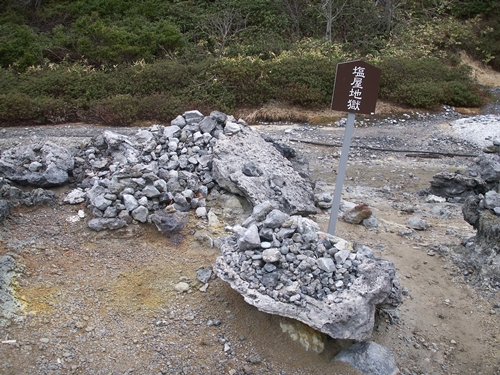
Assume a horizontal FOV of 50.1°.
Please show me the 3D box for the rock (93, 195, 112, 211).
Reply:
[{"bbox_3d":[-1.513,0.154,5.500,0.190,0.150,0.170,0,12,0],"label":"rock"}]

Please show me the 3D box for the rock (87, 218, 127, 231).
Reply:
[{"bbox_3d":[-1.472,0.381,5.500,0.390,0.115,0.180,0,12,0],"label":"rock"}]

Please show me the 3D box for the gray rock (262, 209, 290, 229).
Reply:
[{"bbox_3d":[0.202,0.237,4.080,0.200,0.135,0.160,0,12,0],"label":"gray rock"}]

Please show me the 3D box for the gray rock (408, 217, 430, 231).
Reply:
[{"bbox_3d":[1.626,0.349,5.150,0.210,0.100,0.165,0,12,0],"label":"gray rock"}]

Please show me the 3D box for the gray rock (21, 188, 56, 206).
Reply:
[{"bbox_3d":[-2.566,0.119,6.500,0.420,0.185,0.280,0,12,0],"label":"gray rock"}]

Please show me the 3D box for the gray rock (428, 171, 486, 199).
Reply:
[{"bbox_3d":[2.518,-0.030,6.500,0.610,0.270,0.420,0,12,0],"label":"gray rock"}]

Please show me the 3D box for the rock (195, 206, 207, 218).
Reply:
[{"bbox_3d":[-0.529,0.276,5.850,0.120,0.115,0.110,0,12,0],"label":"rock"}]

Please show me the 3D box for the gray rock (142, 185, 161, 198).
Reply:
[{"bbox_3d":[-1.115,0.051,6.050,0.190,0.140,0.160,0,12,0],"label":"gray rock"}]

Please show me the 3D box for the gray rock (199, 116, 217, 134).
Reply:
[{"bbox_3d":[-0.538,-0.795,6.850,0.220,0.210,0.180,0,12,0],"label":"gray rock"}]

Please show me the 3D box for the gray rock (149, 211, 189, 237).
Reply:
[{"bbox_3d":[-0.816,0.360,5.350,0.380,0.220,0.280,0,12,0],"label":"gray rock"}]

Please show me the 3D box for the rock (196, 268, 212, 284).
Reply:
[{"bbox_3d":[-0.326,0.638,3.850,0.110,0.090,0.100,0,12,0],"label":"rock"}]

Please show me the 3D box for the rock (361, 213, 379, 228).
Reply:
[{"bbox_3d":[1.167,0.322,5.220,0.175,0.135,0.160,0,12,0],"label":"rock"}]

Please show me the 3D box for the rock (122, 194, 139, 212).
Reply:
[{"bbox_3d":[-1.294,0.174,5.800,0.165,0.175,0.150,0,12,0],"label":"rock"}]

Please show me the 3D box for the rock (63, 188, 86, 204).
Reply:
[{"bbox_3d":[-2.014,0.104,6.150,0.245,0.150,0.200,0,12,0],"label":"rock"}]

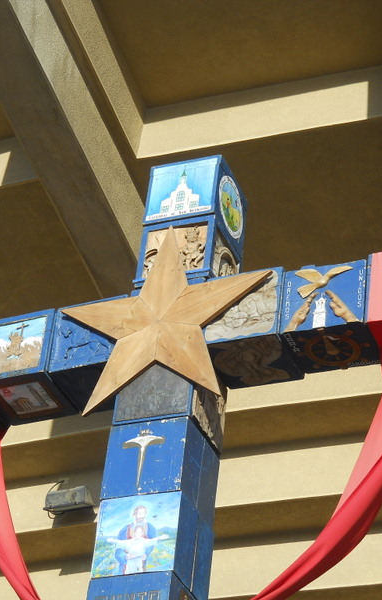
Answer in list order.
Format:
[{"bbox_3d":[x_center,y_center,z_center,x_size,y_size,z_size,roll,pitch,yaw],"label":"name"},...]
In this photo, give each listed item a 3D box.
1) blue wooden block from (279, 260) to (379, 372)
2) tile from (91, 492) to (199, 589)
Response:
[{"bbox_3d":[0.700,0.084,7.918,0.418,0.378,0.396,-8,-37,21],"label":"blue wooden block"},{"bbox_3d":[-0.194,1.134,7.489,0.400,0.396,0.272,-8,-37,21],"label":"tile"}]

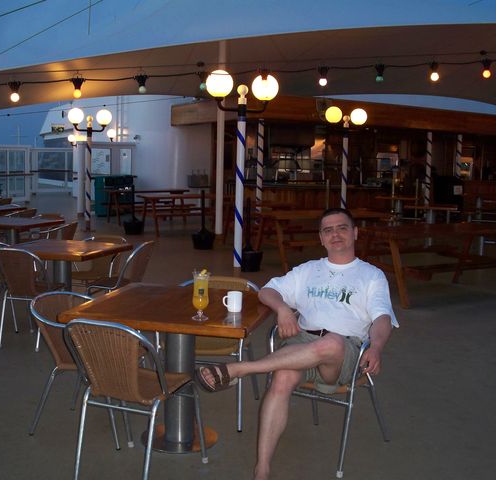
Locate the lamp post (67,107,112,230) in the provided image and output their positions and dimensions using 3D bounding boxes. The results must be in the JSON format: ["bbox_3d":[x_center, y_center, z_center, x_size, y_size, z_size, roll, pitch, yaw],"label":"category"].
[{"bbox_3d":[-3.377,-1.490,14.535,0.960,2.600,0.330,-1,7,-20],"label":"lamp post"}]

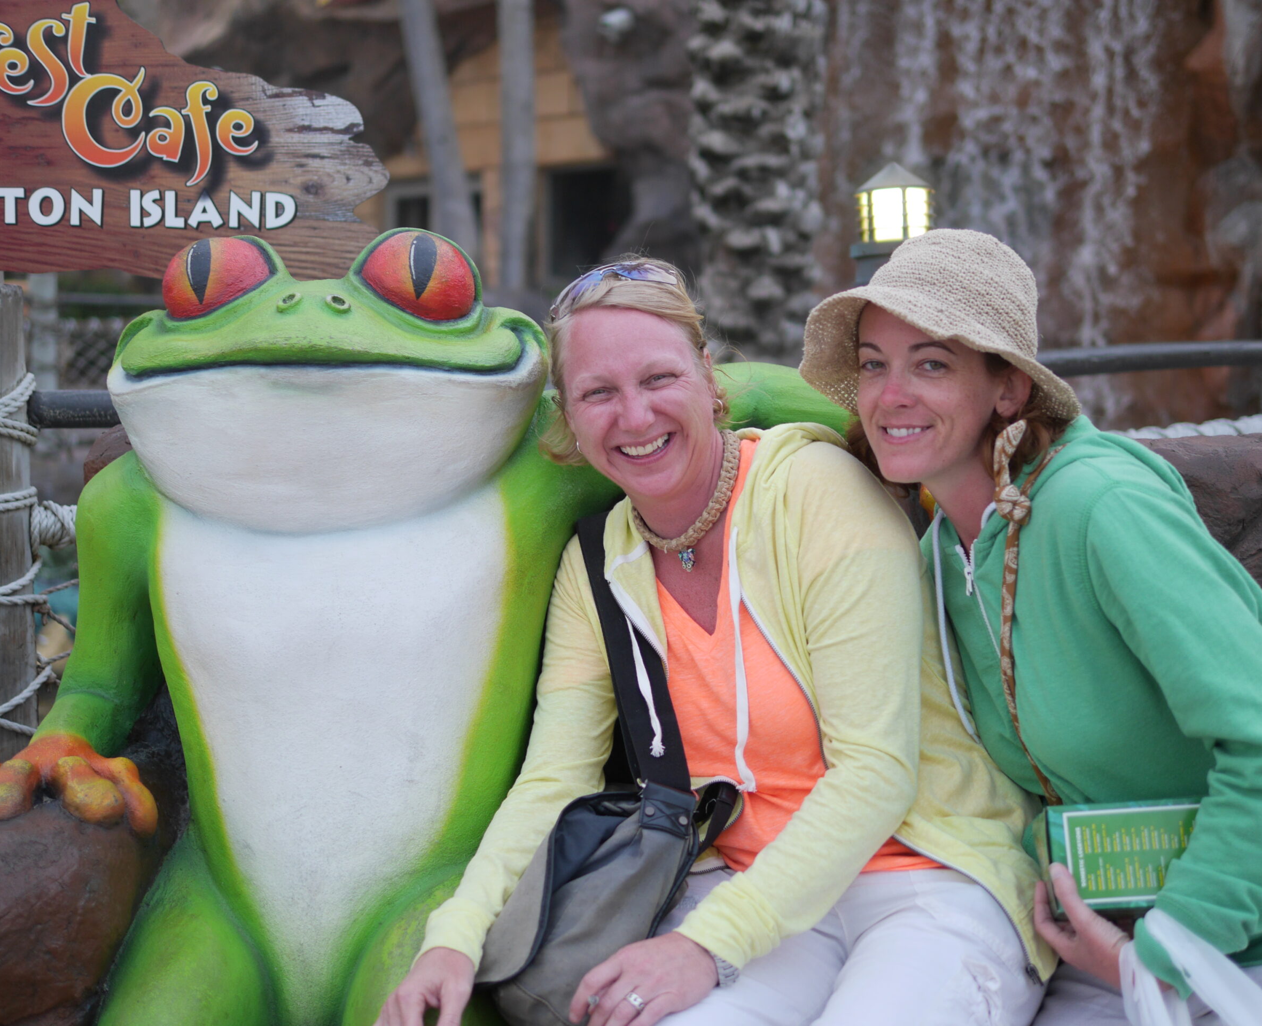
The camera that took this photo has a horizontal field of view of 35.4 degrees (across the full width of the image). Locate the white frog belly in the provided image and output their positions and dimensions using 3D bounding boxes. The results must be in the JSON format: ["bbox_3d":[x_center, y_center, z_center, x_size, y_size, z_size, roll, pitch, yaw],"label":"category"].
[{"bbox_3d":[-0.312,0.242,2.060,0.355,0.530,0.180,-1,4,-3],"label":"white frog belly"}]

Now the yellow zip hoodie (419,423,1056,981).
[{"bbox_3d":[0.153,0.187,1.973,0.520,0.550,0.580,0,4,22],"label":"yellow zip hoodie"}]

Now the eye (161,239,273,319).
[{"bbox_3d":[-0.423,-0.241,2.030,0.108,0.083,0.083,-1,4,3],"label":"eye"}]

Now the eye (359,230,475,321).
[{"bbox_3d":[-0.217,-0.242,2.020,0.118,0.092,0.085,-2,4,-7],"label":"eye"}]

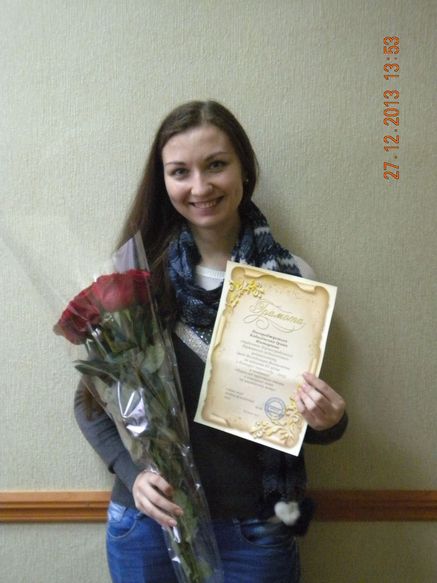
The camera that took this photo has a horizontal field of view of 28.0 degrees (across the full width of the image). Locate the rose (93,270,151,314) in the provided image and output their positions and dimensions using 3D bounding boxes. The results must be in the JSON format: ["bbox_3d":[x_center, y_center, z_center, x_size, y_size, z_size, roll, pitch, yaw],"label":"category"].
[{"bbox_3d":[-0.166,-0.002,1.480,0.097,0.077,0.090,-11,6,6],"label":"rose"}]

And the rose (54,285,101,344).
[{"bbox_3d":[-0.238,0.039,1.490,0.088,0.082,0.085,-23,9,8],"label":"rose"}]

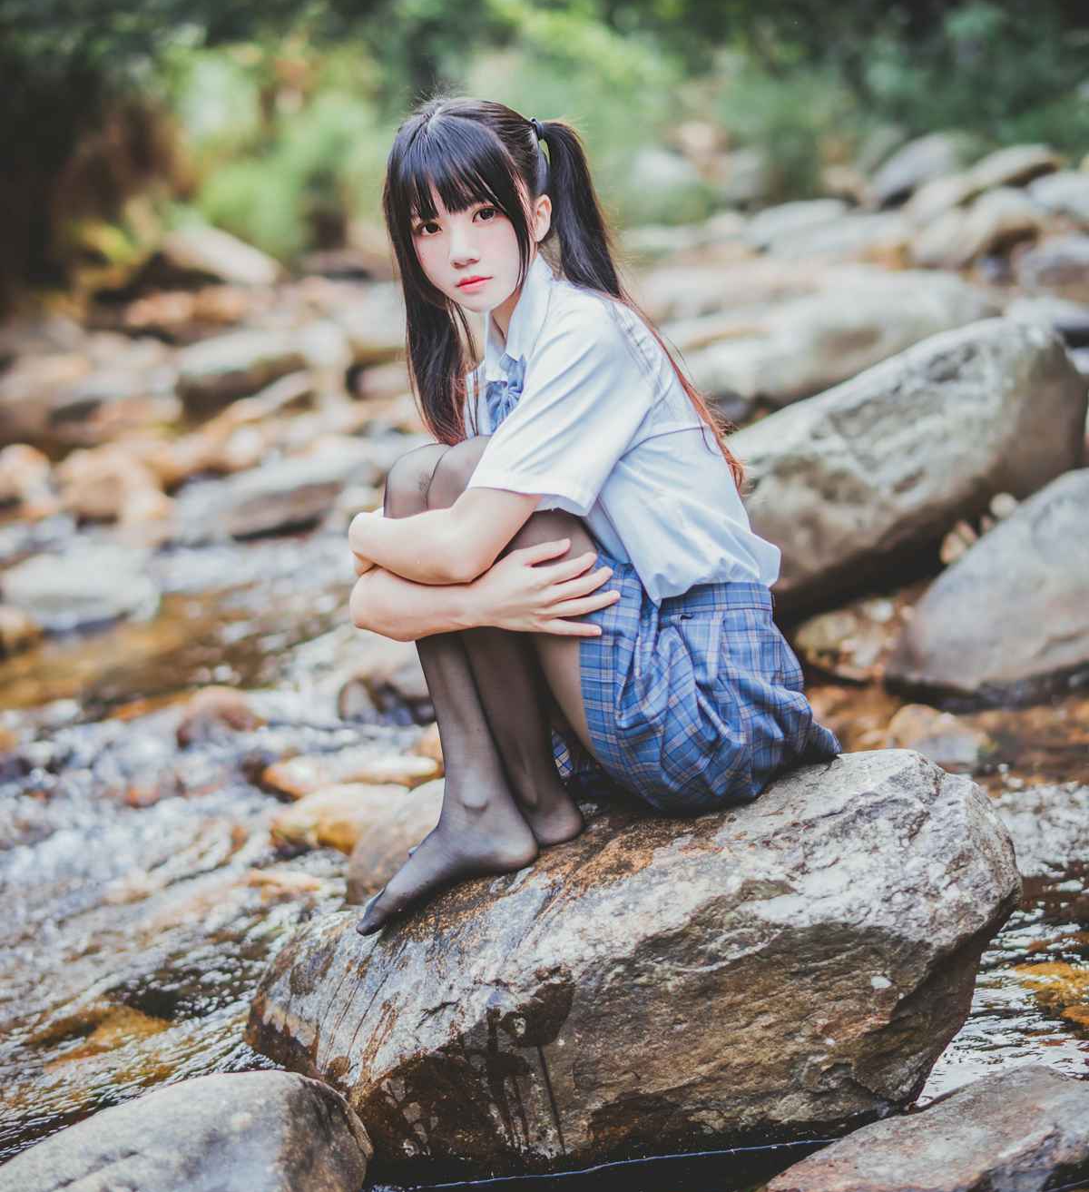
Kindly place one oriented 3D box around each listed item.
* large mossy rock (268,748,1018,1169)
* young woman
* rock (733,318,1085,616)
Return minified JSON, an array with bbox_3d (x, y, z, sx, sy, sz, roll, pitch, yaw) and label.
[{"bbox_3d":[0.100,0.397,2.524,0.780,0.390,0.520,-3,13,-13],"label":"large mossy rock"},{"bbox_3d":[0.040,-0.114,2.406,0.520,0.830,0.420,-6,14,-24],"label":"young woman"},{"bbox_3d":[0.610,-0.231,3.867,0.680,0.450,0.500,-4,14,-18],"label":"rock"}]

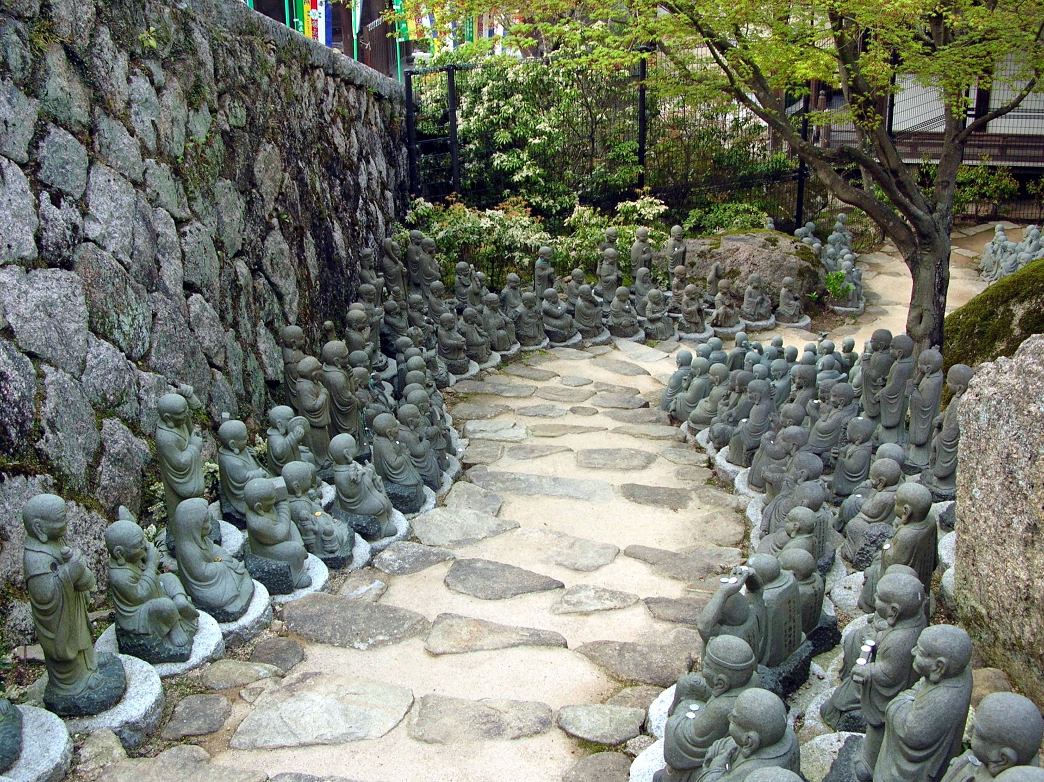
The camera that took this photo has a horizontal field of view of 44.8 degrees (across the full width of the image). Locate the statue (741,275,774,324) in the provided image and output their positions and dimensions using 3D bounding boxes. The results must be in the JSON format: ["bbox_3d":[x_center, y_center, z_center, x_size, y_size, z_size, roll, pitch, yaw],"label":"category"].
[{"bbox_3d":[1.940,-0.767,10.400,0.215,0.379,0.245,-14,24,-32],"label":"statue"}]

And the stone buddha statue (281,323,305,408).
[{"bbox_3d":[-1.011,-0.032,5.800,0.190,0.560,0.190,-3,20,-5],"label":"stone buddha statue"}]

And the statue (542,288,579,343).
[{"bbox_3d":[0.242,-0.493,8.000,0.220,0.332,0.200,20,30,41],"label":"statue"}]

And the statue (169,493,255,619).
[{"bbox_3d":[-0.900,0.466,3.680,0.235,0.354,0.200,4,22,11],"label":"statue"}]

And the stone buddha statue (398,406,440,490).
[{"bbox_3d":[-0.477,0.251,5.850,0.230,0.380,0.210,-3,19,-6],"label":"stone buddha statue"}]

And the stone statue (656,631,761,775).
[{"bbox_3d":[0.392,0.665,2.650,0.220,0.359,0.200,9,24,24],"label":"stone statue"}]

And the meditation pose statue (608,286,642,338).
[{"bbox_3d":[0.678,-0.535,8.350,0.210,0.327,0.200,-14,26,-30],"label":"meditation pose statue"}]

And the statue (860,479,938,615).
[{"bbox_3d":[1.122,0.448,3.752,0.220,0.400,0.210,13,24,34],"label":"statue"}]

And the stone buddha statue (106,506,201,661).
[{"bbox_3d":[-1.071,0.561,3.680,0.250,0.405,0.215,3,19,12],"label":"stone buddha statue"}]

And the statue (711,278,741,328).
[{"bbox_3d":[1.648,-0.711,10.220,0.220,0.364,0.235,-9,21,-20],"label":"statue"}]

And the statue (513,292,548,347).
[{"bbox_3d":[0.066,-0.569,9.750,0.230,0.385,0.230,-10,21,-25],"label":"statue"}]

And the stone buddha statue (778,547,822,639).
[{"bbox_3d":[0.838,0.626,3.830,0.210,0.345,0.200,9,21,27],"label":"stone buddha statue"}]

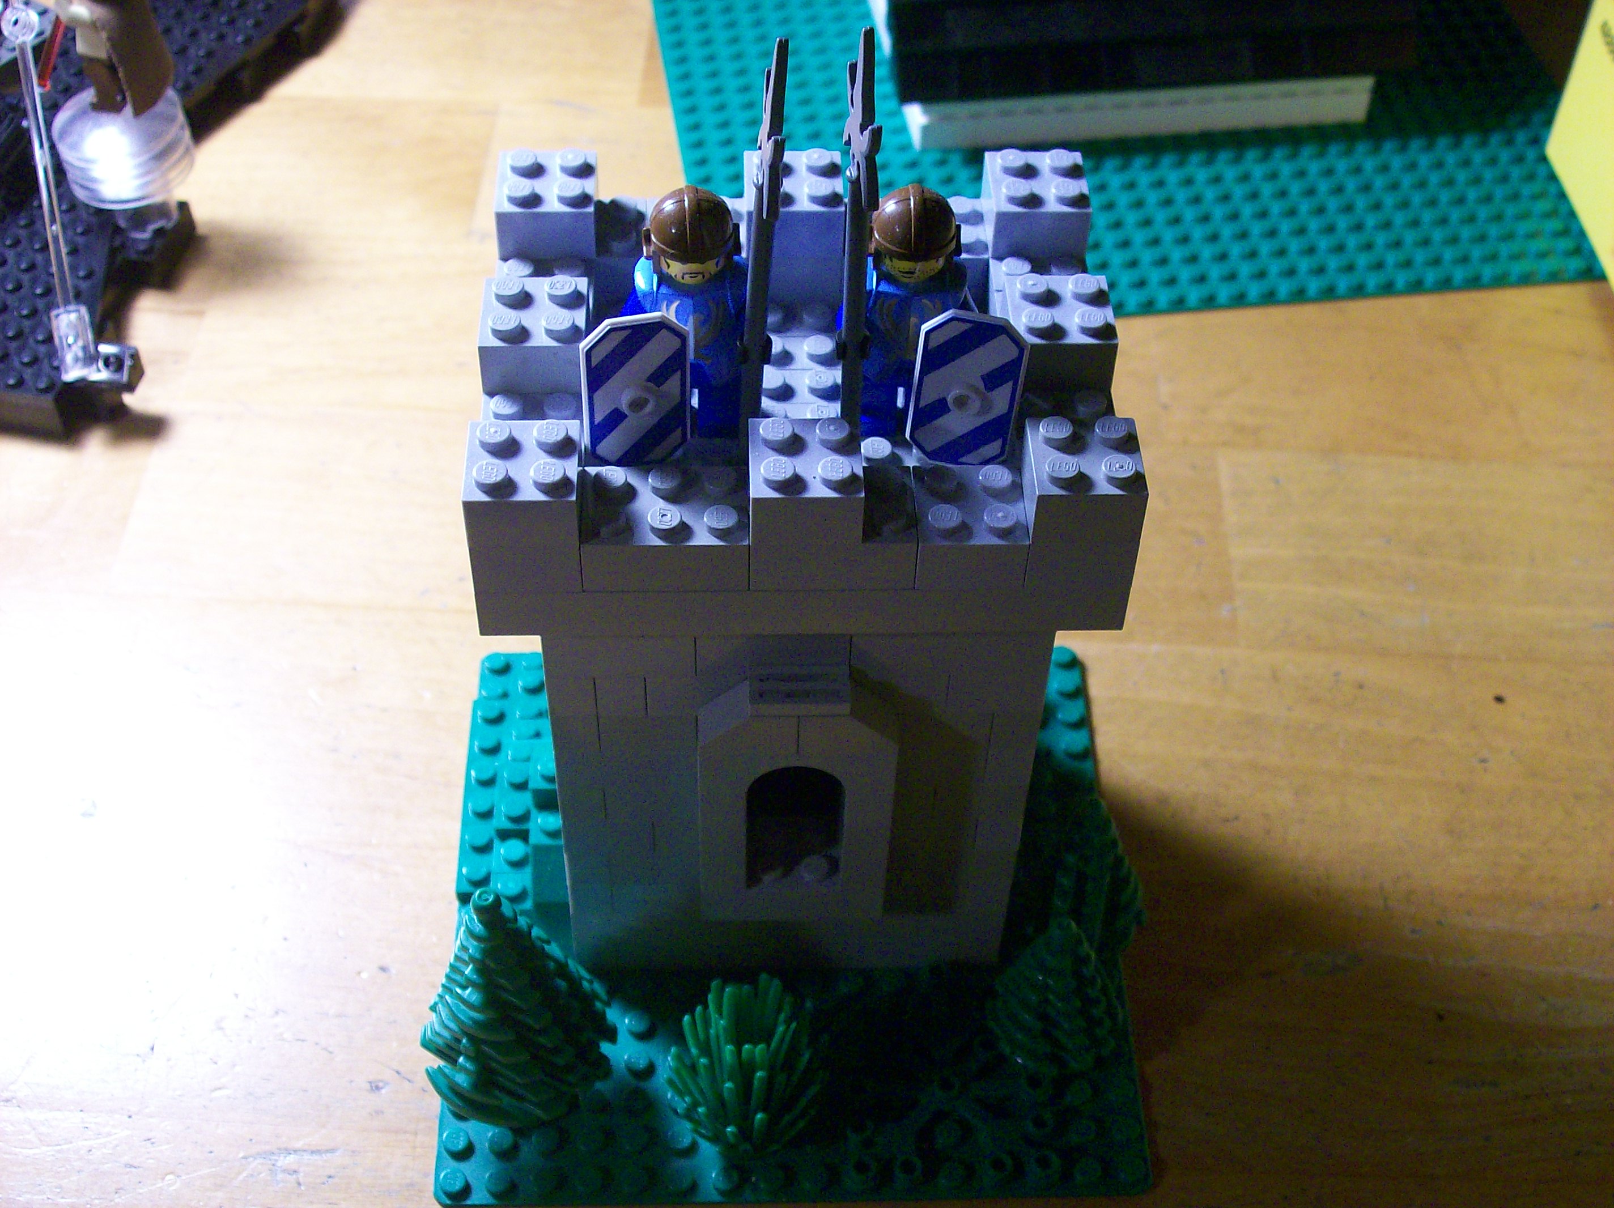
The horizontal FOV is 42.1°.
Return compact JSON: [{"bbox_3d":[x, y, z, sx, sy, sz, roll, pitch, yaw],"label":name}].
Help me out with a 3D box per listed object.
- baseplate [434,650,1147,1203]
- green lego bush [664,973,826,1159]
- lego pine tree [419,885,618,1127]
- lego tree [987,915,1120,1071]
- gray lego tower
[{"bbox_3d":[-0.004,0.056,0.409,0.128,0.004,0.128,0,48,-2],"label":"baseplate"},{"bbox_3d":[-0.010,0.080,0.363,0.028,0.038,0.027,0,48,-2],"label":"green lego bush"},{"bbox_3d":[-0.051,0.066,0.358,0.034,0.061,0.033,0,48,-2],"label":"lego pine tree"},{"bbox_3d":[0.046,0.067,0.375,0.024,0.039,0.024,0,48,-2],"label":"lego tree"},{"bbox_3d":[-0.003,-0.001,0.369,0.096,0.136,0.080,0,48,-2],"label":"gray lego tower"}]

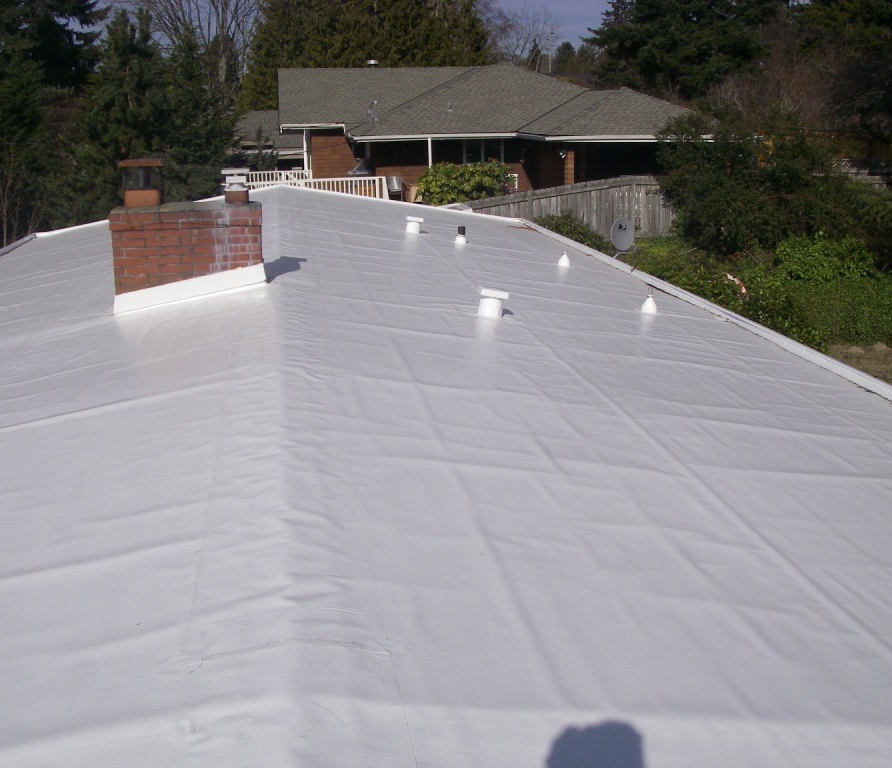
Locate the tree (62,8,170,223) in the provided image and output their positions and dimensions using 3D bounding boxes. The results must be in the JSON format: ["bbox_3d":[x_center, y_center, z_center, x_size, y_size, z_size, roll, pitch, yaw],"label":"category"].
[{"bbox_3d":[-10.487,-8.680,36.840,3.300,6.900,3.200,-3,14,-8],"label":"tree"}]

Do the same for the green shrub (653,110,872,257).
[{"bbox_3d":[8.173,-5.233,29.438,4.900,3.600,3.900,-3,14,-8],"label":"green shrub"}]

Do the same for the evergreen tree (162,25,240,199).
[{"bbox_3d":[-7.802,-8.410,36.779,2.500,6.400,2.500,-3,14,-8],"label":"evergreen tree"}]

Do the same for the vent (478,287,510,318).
[{"bbox_3d":[0.396,-0.698,9.459,0.235,0.240,0.235,6,13,-10],"label":"vent"}]

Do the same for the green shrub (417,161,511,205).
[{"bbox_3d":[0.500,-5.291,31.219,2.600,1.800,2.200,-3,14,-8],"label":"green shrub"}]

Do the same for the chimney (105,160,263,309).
[{"bbox_3d":[-2.260,-1.346,9.957,1.285,1.274,0.680,-3,14,-8],"label":"chimney"}]

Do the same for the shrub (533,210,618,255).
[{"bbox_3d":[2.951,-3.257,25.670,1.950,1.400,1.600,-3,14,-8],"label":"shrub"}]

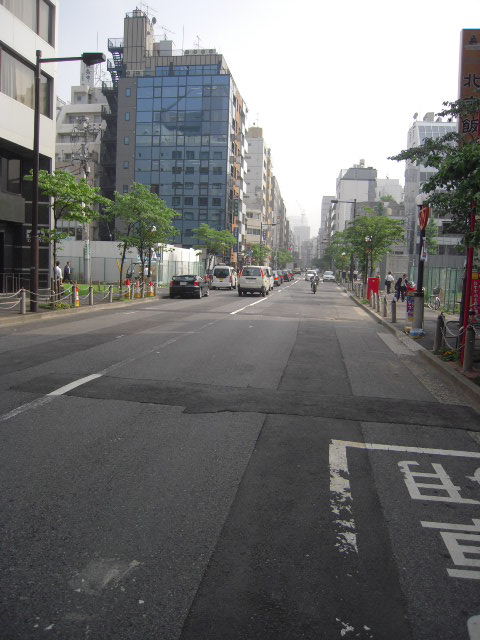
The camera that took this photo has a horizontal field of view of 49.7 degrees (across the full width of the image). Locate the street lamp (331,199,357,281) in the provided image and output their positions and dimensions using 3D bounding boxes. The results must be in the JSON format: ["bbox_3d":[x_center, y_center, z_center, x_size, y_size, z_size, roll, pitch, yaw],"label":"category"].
[{"bbox_3d":[9.856,-6.998,48.240,2.250,8.150,0.380,3,6,9],"label":"street lamp"}]

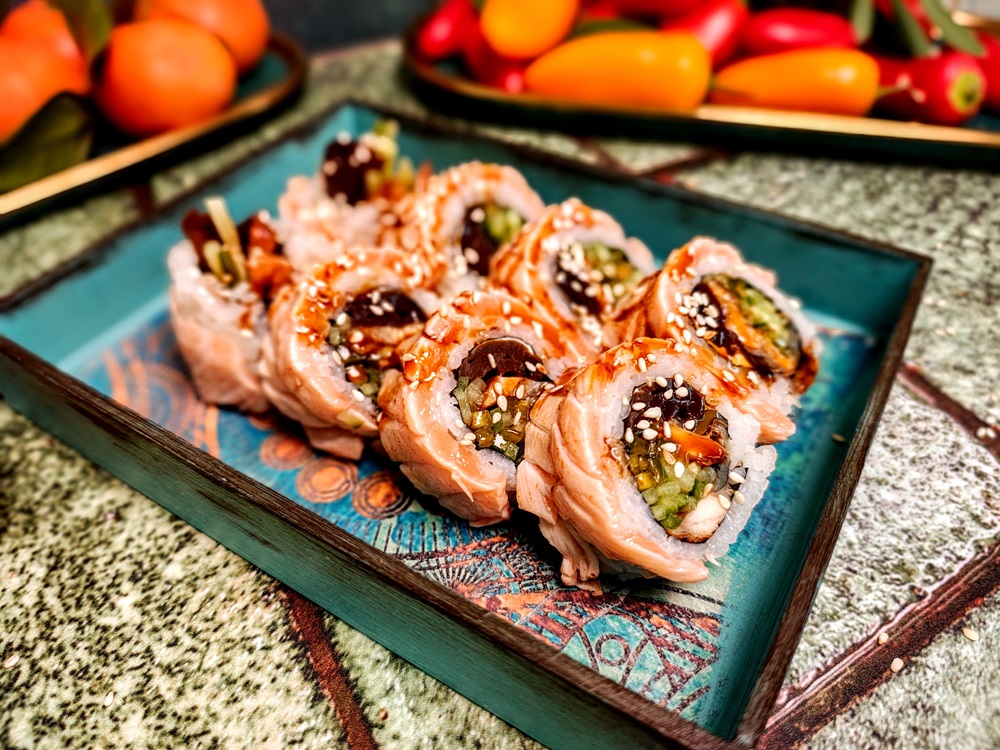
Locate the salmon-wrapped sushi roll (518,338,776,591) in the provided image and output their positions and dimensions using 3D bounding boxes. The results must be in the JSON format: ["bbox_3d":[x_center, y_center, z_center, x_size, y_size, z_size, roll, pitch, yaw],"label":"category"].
[{"bbox_3d":[0.032,0.021,0.161,0.049,0.028,0.049,41,58,-4],"label":"salmon-wrapped sushi roll"}]

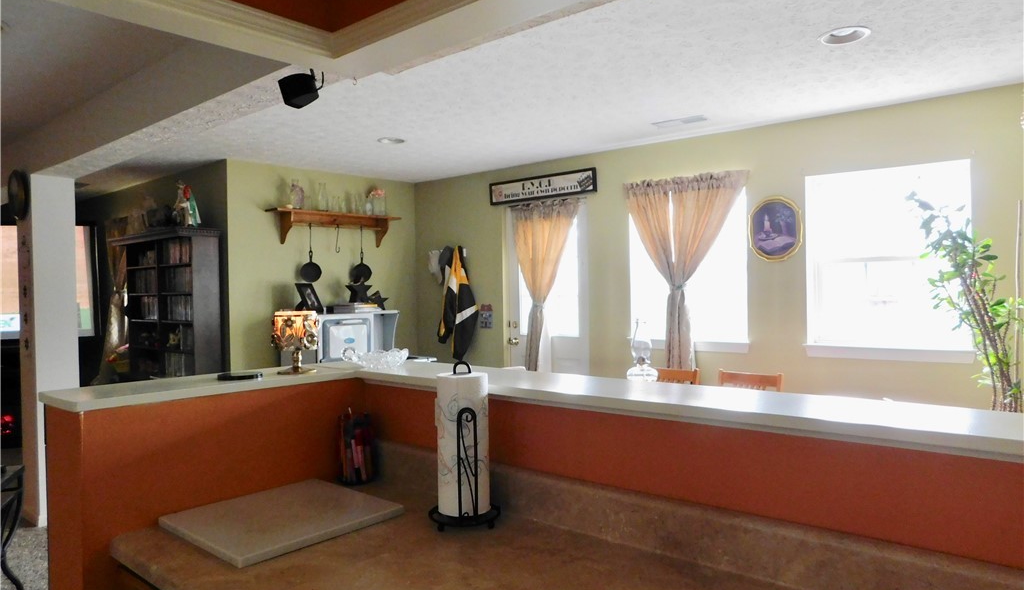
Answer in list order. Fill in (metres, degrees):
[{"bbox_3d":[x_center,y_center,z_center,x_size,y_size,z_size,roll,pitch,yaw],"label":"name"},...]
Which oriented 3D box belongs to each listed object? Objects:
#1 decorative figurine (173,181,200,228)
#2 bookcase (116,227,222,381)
[{"bbox_3d":[-2.579,-0.690,5.394,0.200,0.380,0.150,-1,1,41],"label":"decorative figurine"},{"bbox_3d":[-2.905,0.442,5.696,1.360,1.877,0.330,-1,1,41],"label":"bookcase"}]

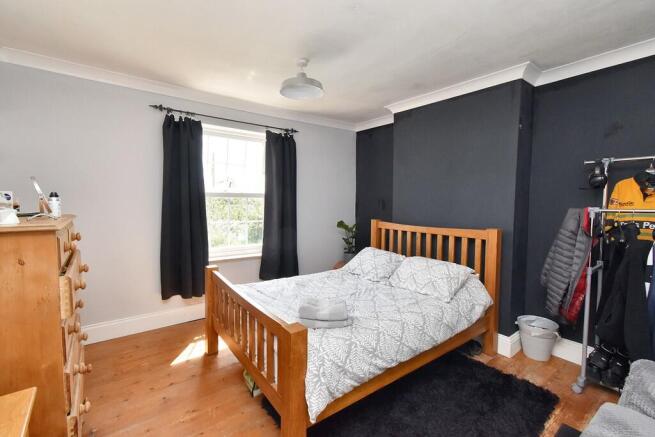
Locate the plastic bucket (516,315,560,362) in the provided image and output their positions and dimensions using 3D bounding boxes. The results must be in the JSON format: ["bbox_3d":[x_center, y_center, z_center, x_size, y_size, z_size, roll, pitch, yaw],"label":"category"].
[{"bbox_3d":[1.832,1.059,2.385,0.300,0.295,0.290,-2,5,-37],"label":"plastic bucket"}]

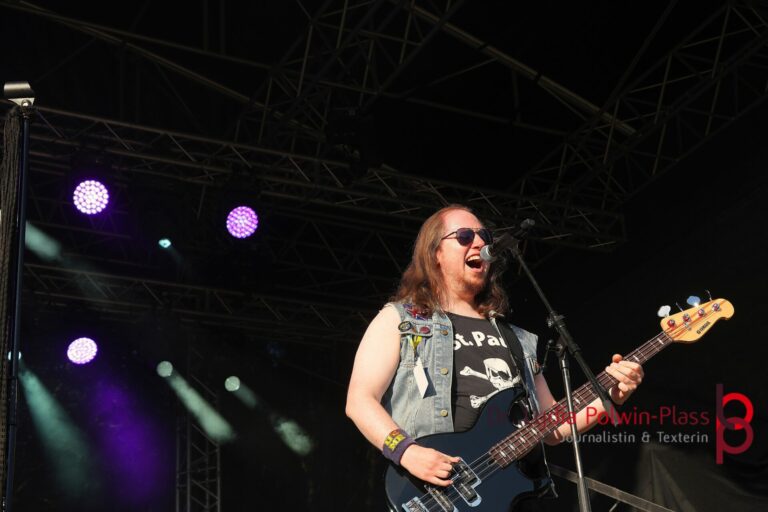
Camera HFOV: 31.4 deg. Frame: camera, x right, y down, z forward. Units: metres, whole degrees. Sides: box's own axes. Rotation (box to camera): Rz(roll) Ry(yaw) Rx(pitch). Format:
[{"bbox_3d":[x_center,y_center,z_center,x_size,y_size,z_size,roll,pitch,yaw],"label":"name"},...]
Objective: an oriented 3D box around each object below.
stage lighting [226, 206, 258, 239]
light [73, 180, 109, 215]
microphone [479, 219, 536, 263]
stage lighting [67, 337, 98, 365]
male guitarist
[{"bbox_3d":[-1.169,-0.282,11.276,0.290,0.290,0.220,-1,6,-6],"label":"stage lighting"},{"bbox_3d":[-2.252,-0.461,10.474,0.290,0.290,0.220,2,8,-13],"label":"light"},{"bbox_3d":[0.354,-0.046,3.900,0.190,0.055,0.055,-34,-33,21],"label":"microphone"},{"bbox_3d":[-2.614,0.773,11.760,0.290,0.220,0.290,11,-67,-32],"label":"stage lighting"},{"bbox_3d":[0.300,0.638,3.720,0.760,1.790,0.500,7,-28,-22],"label":"male guitarist"}]

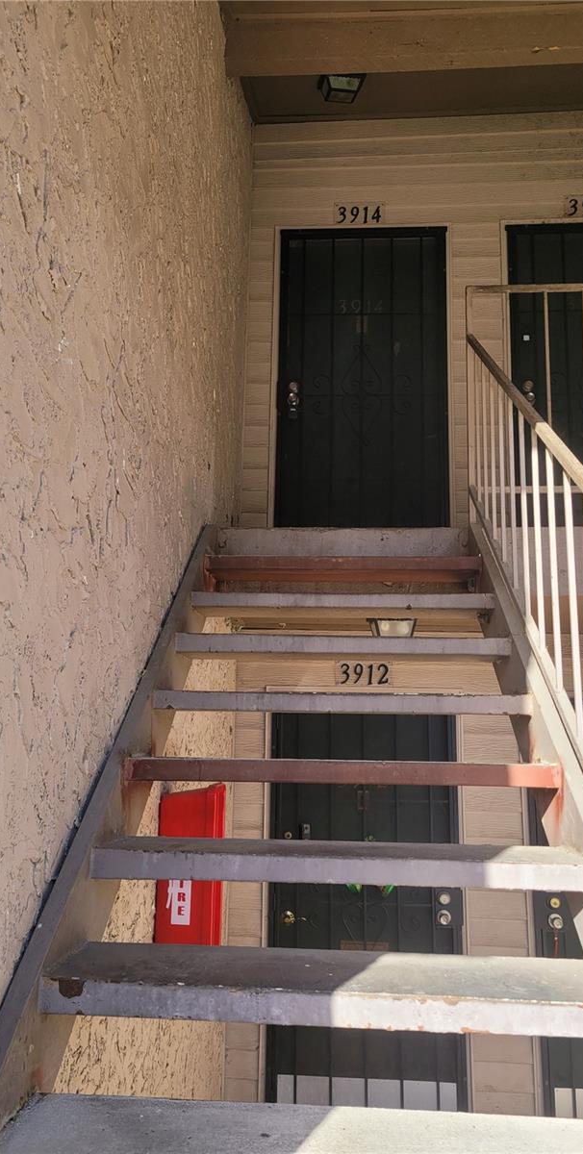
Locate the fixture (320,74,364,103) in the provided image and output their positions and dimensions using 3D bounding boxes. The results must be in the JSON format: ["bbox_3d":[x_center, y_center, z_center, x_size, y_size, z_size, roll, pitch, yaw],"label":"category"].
[{"bbox_3d":[0.265,-2.583,4.535,0.220,0.125,0.220,-1,7,-8],"label":"fixture"}]

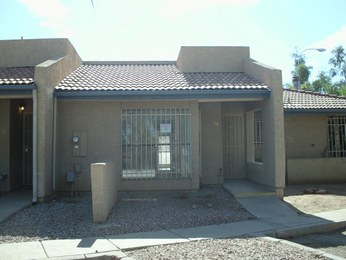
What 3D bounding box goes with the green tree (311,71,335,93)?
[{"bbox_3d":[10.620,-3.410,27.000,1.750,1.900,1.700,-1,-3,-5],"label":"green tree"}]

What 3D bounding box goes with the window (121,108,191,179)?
[{"bbox_3d":[-0.443,0.365,10.141,1.854,1.859,0.120,-1,-3,-5],"label":"window"}]

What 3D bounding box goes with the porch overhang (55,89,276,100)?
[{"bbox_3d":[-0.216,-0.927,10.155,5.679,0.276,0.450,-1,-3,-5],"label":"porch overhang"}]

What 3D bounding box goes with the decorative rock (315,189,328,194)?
[{"bbox_3d":[4.175,1.737,10.700,0.370,0.120,0.280,-1,-3,-5],"label":"decorative rock"}]

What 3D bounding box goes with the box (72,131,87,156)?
[{"bbox_3d":[-2.466,0.380,10.140,0.376,0.667,0.130,-1,-3,-5],"label":"box"}]

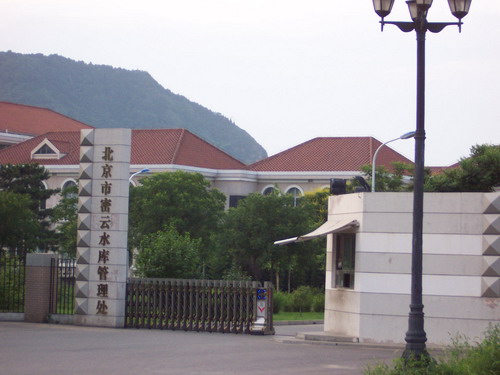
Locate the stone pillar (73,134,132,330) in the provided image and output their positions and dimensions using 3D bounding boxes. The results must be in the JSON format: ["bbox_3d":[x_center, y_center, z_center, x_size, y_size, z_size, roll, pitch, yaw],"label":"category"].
[{"bbox_3d":[-4.346,1.200,46.414,1.650,5.851,0.440,0,-3,38],"label":"stone pillar"}]

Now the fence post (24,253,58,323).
[{"bbox_3d":[-6.373,3.082,47.819,0.690,2.089,0.660,0,-3,38],"label":"fence post"}]

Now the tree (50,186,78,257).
[{"bbox_3d":[-7.213,2.327,66.000,2.300,4.908,2.300,2,-3,0],"label":"tree"}]

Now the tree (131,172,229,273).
[{"bbox_3d":[-3.110,2.052,66.000,4.300,5.542,4.100,2,-3,0],"label":"tree"}]

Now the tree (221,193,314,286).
[{"bbox_3d":[0.752,2.534,67.000,4.000,4.810,3.800,2,-3,0],"label":"tree"}]

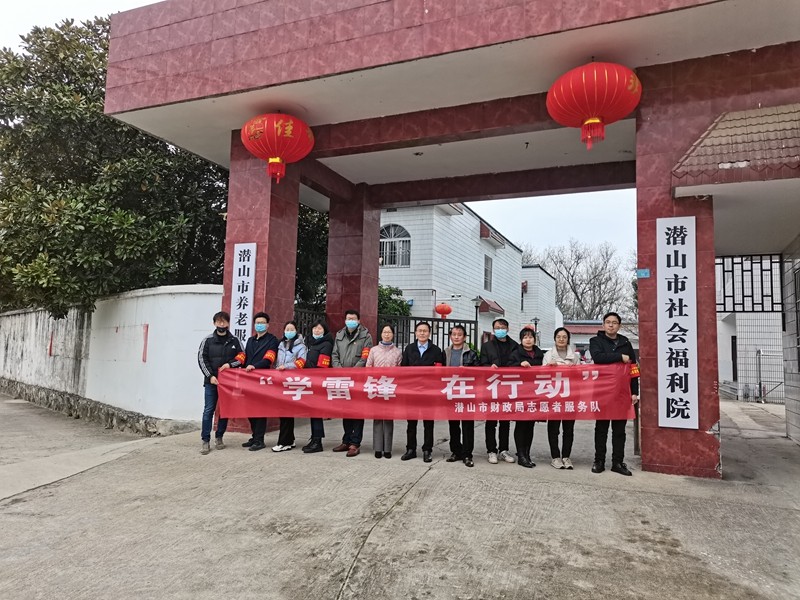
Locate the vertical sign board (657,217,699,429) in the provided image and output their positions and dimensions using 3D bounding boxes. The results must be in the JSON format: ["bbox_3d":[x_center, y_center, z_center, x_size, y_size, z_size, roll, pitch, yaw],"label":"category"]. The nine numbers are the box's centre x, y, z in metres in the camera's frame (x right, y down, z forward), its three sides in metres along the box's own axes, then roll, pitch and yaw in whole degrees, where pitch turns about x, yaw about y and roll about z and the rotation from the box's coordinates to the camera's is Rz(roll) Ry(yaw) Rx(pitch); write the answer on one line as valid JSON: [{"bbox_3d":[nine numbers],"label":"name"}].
[{"bbox_3d":[3.150,0.241,6.826,0.401,2.388,0.045,-1,-6,23],"label":"vertical sign board"}]

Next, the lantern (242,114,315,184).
[{"bbox_3d":[-1.782,-2.180,8.750,1.047,0.987,1.047,1,-6,0],"label":"lantern"}]

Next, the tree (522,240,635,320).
[{"bbox_3d":[12.127,0.804,39.919,7.600,9.400,7.600,-1,-6,23],"label":"tree"}]

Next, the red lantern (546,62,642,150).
[{"bbox_3d":[2.258,-2.211,7.010,1.056,0.987,1.056,-1,-6,23],"label":"red lantern"}]

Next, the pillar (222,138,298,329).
[{"bbox_3d":[-2.243,-0.318,9.650,0.808,4.772,0.808,-1,-6,23],"label":"pillar"}]

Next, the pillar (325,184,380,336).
[{"bbox_3d":[-0.984,0.019,12.659,0.803,4.772,0.803,-1,-6,23],"label":"pillar"}]

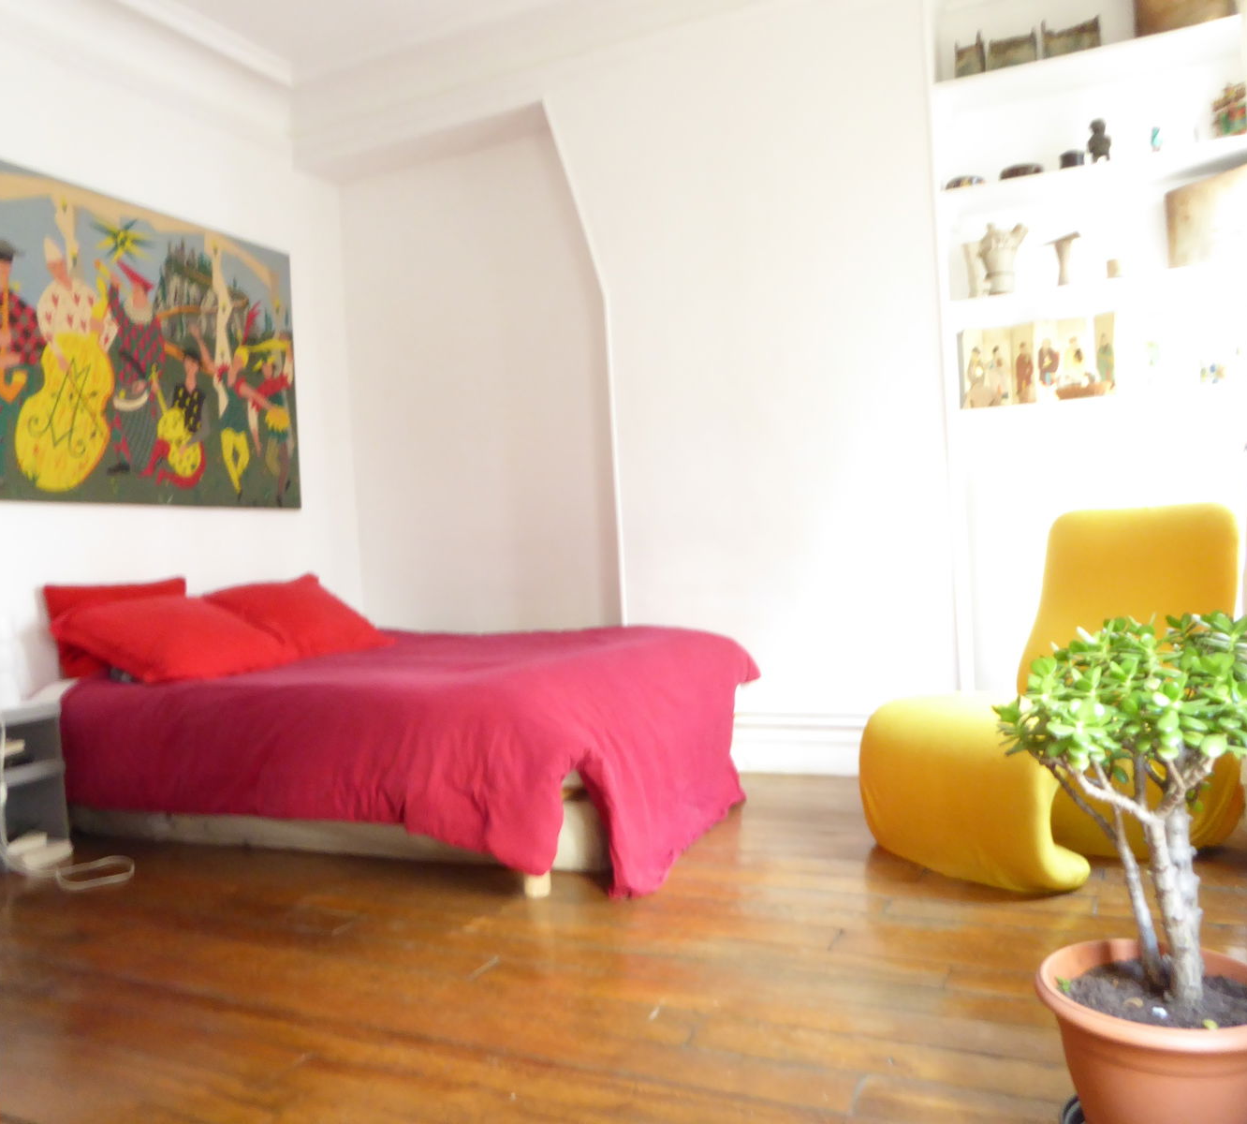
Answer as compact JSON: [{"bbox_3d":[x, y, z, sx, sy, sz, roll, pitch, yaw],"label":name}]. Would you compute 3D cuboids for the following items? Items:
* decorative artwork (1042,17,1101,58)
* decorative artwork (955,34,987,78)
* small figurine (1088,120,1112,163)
[{"bbox_3d":[1.470,-1.710,3.404,0.176,0.119,0.043,-2,1,25],"label":"decorative artwork"},{"bbox_3d":[1.185,-1.710,3.540,0.102,0.145,0.043,-2,1,25],"label":"decorative artwork"},{"bbox_3d":[1.547,-1.355,3.377,0.069,0.143,0.070,-2,1,25],"label":"small figurine"}]

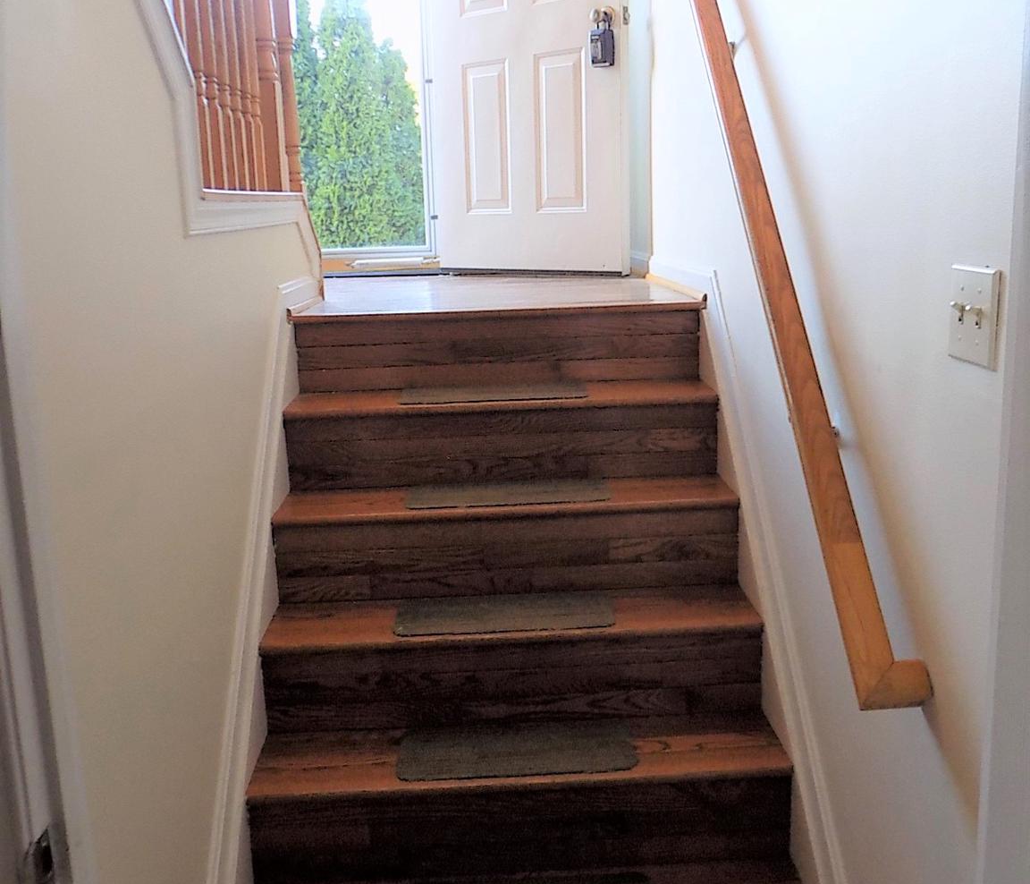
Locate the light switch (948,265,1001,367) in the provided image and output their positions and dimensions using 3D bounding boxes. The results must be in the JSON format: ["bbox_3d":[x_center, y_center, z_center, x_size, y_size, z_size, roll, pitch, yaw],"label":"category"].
[{"bbox_3d":[0.541,-0.151,1.288,0.020,0.114,0.117,-2,11,-2],"label":"light switch"}]

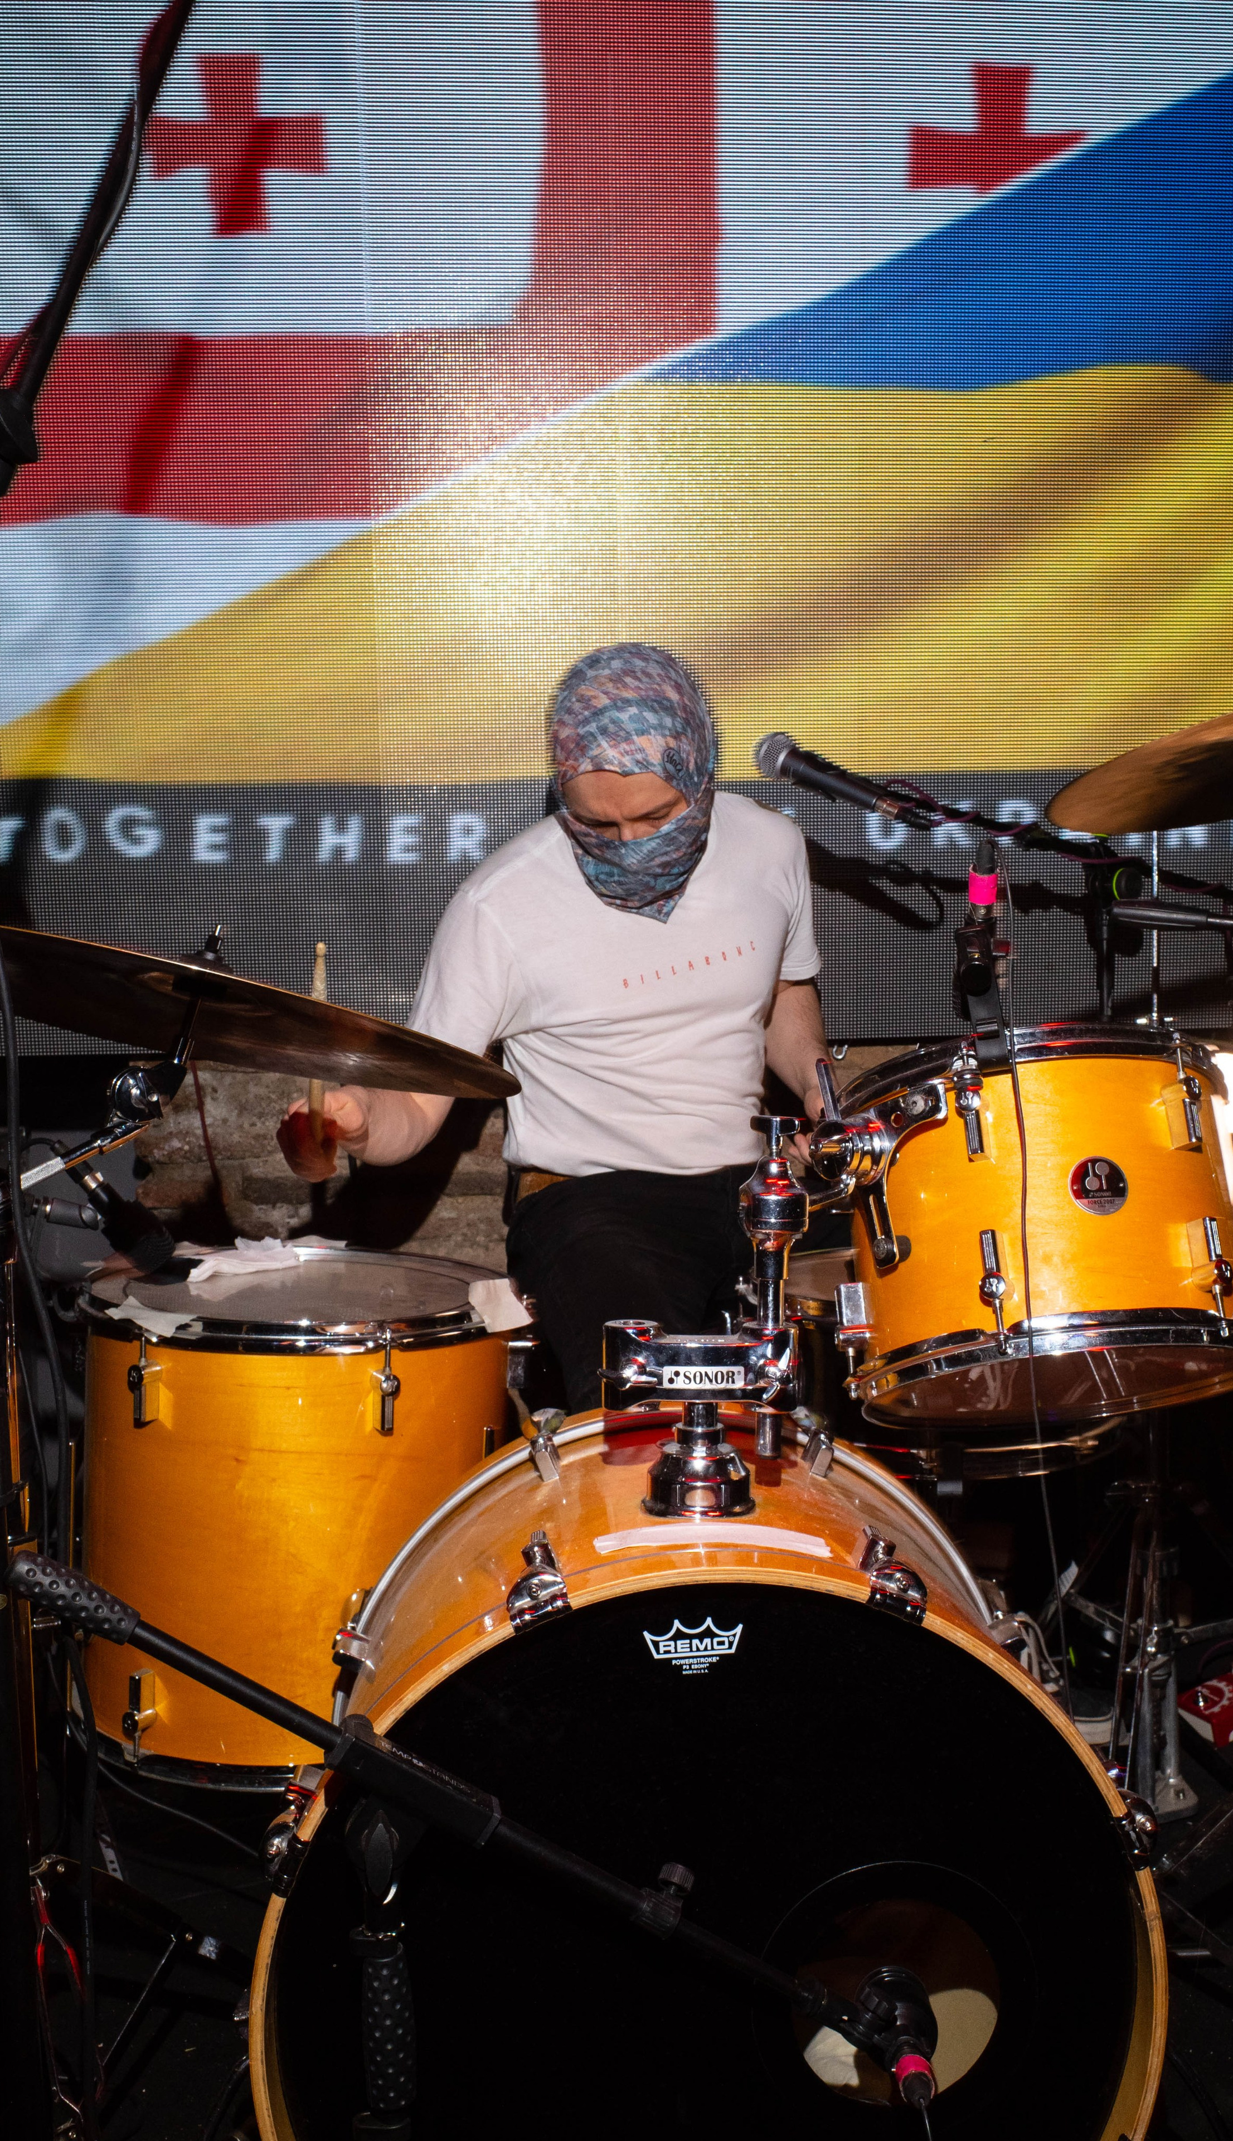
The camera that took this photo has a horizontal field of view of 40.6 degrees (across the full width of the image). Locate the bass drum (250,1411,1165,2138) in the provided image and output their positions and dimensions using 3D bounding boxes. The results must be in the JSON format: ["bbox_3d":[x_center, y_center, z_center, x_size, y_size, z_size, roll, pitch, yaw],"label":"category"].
[{"bbox_3d":[0.052,0.580,1.250,0.580,0.580,0.420,-1,4,-3],"label":"bass drum"}]

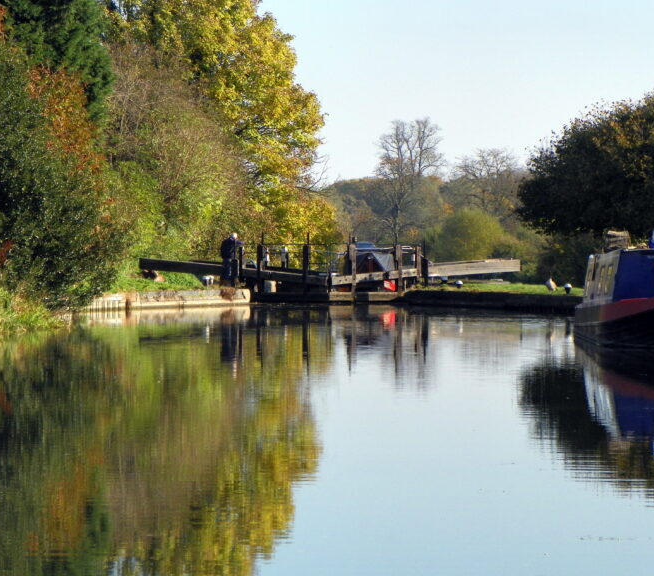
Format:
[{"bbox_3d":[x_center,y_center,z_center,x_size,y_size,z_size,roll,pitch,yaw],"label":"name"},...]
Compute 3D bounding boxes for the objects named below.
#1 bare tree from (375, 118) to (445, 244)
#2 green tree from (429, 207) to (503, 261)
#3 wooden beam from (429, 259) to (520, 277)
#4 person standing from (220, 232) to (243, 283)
[{"bbox_3d":[8.319,-10.312,420.000,7.000,13.200,7.000,0,1,0],"label":"bare tree"},{"bbox_3d":[8.666,-3.053,260.000,4.700,3.700,4.500,0,1,0],"label":"green tree"},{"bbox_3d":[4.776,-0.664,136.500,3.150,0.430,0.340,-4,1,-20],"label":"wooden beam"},{"bbox_3d":[-3.058,-0.913,135.000,0.580,1.700,0.560,0,1,-31],"label":"person standing"}]

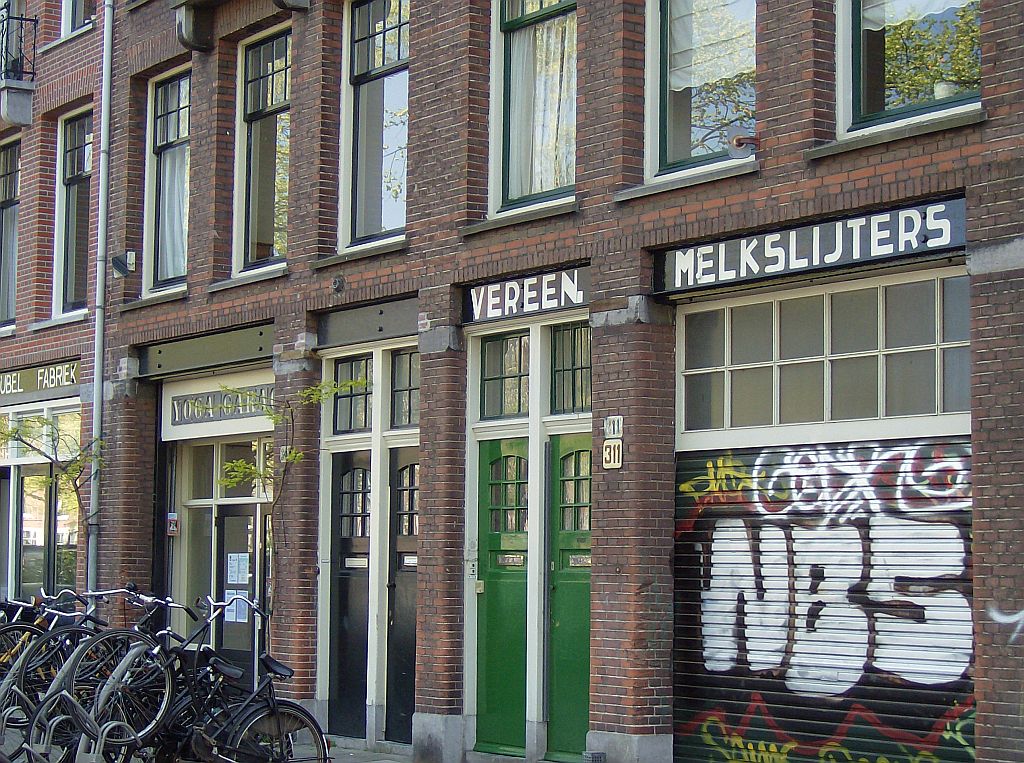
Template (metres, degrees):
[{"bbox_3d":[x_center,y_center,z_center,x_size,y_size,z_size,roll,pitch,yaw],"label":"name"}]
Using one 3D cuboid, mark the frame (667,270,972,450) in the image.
[{"bbox_3d":[2.000,-0.110,12.877,0.130,0.994,2.869,4,-6,-36],"label":"frame"}]

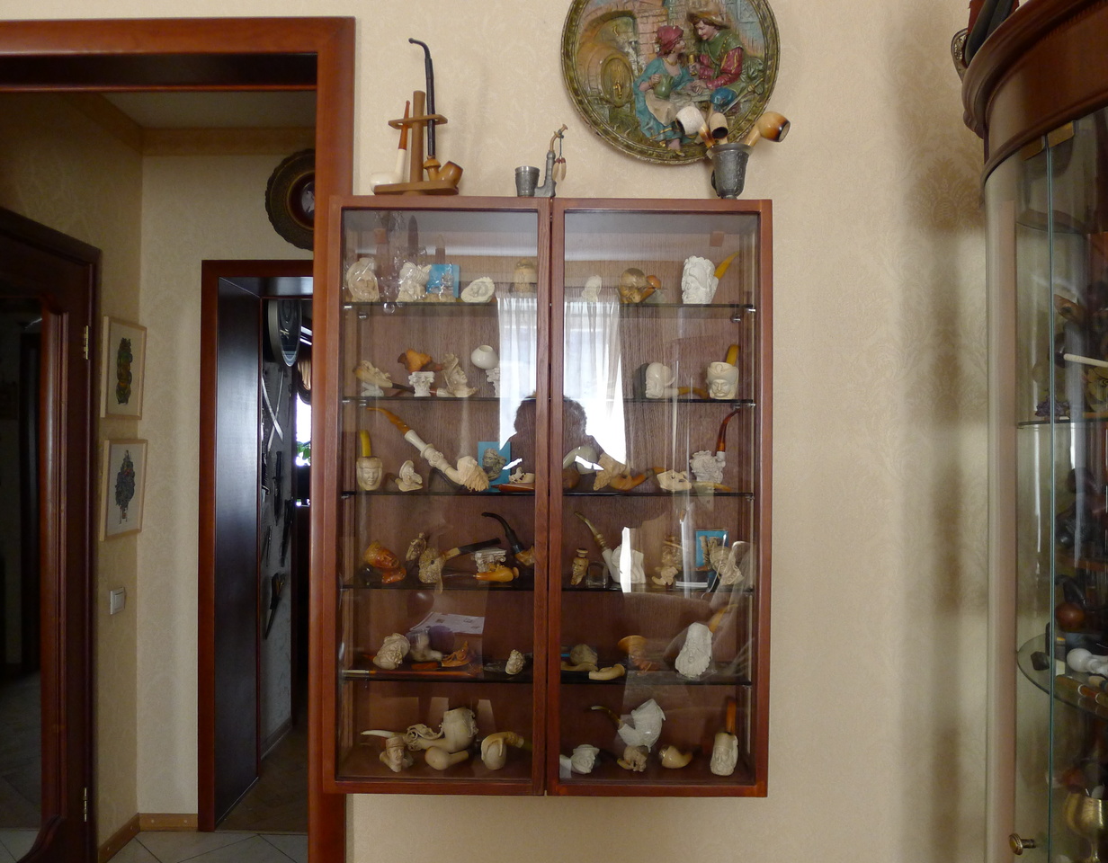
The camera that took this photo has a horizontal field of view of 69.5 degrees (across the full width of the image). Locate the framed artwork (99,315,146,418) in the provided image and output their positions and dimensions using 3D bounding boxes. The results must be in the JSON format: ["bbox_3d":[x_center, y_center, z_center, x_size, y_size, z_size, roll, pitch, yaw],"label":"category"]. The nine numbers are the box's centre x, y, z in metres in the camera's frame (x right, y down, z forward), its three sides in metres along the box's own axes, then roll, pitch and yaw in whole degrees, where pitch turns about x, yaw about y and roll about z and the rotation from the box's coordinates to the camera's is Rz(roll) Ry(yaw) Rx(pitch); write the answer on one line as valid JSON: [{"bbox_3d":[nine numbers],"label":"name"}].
[{"bbox_3d":[-1.522,-0.217,2.810,0.022,0.340,0.240,1,0,0],"label":"framed artwork"}]

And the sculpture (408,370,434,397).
[{"bbox_3d":[-0.200,-0.071,1.205,0.038,0.041,0.037,1,0,-1],"label":"sculpture"}]

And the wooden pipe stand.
[{"bbox_3d":[-0.194,-0.400,1.123,0.118,0.158,0.050,0,0,16],"label":"wooden pipe stand"}]

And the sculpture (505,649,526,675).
[{"bbox_3d":[-0.058,0.347,1.200,0.027,0.035,0.027,1,0,-27],"label":"sculpture"}]

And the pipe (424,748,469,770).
[{"bbox_3d":[-0.160,0.492,1.200,0.063,0.030,0.035,1,0,-18],"label":"pipe"}]

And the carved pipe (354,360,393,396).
[{"bbox_3d":[-0.275,-0.081,1.215,0.055,0.054,0.035,0,0,-11],"label":"carved pipe"}]

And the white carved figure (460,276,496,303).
[{"bbox_3d":[-0.107,-0.200,1.135,0.047,0.040,0.036,1,0,0],"label":"white carved figure"}]

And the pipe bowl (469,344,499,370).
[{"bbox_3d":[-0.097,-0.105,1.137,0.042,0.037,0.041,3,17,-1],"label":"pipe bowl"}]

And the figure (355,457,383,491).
[{"bbox_3d":[-0.277,0.063,1.200,0.037,0.051,0.042,1,0,-19],"label":"figure"}]

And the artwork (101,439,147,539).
[{"bbox_3d":[-1.517,0.202,2.820,0.018,0.340,0.245,3,0,0],"label":"artwork"}]

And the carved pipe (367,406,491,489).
[{"bbox_3d":[-0.190,0.027,1.215,0.180,0.125,0.045,0,0,6],"label":"carved pipe"}]

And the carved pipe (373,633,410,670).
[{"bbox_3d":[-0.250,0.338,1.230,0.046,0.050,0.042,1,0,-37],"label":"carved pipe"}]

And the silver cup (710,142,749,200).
[{"bbox_3d":[0.246,-0.358,1.128,0.056,0.085,0.057,1,0,0],"label":"silver cup"}]

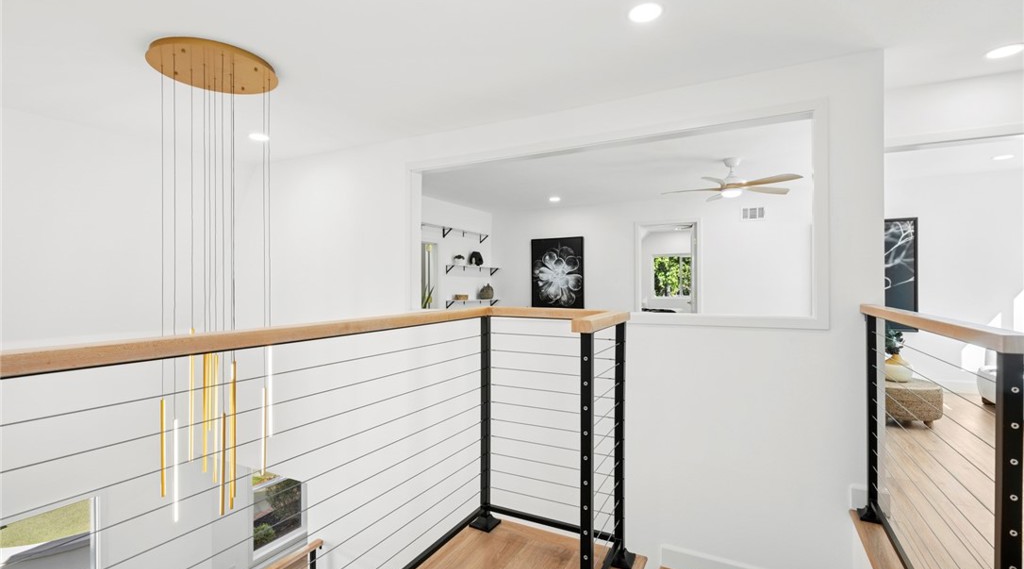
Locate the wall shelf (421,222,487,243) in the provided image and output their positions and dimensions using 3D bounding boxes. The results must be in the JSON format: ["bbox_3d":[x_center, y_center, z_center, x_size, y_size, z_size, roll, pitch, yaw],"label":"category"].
[{"bbox_3d":[-0.905,-0.730,6.477,0.170,0.140,2.120,0,0,27],"label":"wall shelf"}]

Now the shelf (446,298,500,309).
[{"bbox_3d":[-0.571,0.307,7.125,0.170,0.125,1.320,0,0,27],"label":"shelf"}]

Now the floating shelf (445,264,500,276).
[{"bbox_3d":[-0.571,-0.202,7.125,0.170,0.130,1.320,0,0,27],"label":"floating shelf"}]

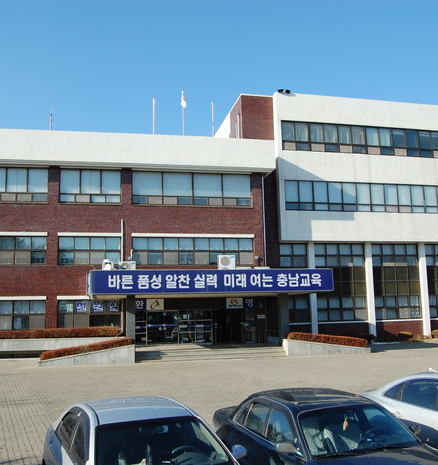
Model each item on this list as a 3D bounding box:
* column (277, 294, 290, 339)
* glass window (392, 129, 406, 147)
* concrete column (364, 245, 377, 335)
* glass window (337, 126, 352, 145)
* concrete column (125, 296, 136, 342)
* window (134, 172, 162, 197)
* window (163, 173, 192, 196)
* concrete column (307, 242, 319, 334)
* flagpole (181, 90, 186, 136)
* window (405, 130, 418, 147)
[{"bbox_3d":[3.429,4.617,27.786,0.440,2.659,0.500,0,-8,-12],"label":"column"},{"bbox_3d":[13.062,-6.840,38.076,1.050,1.389,0.100,1,-9,-12],"label":"glass window"},{"bbox_3d":[10.708,4.124,37.260,0.450,6.713,0.420,1,-8,-14],"label":"concrete column"},{"bbox_3d":[8.903,-6.903,37.129,1.050,1.423,0.100,1,-9,-12],"label":"glass window"},{"bbox_3d":[-4.548,4.722,27.125,0.450,2.861,0.450,1,-8,-12],"label":"concrete column"},{"bbox_3d":[-4.267,-2.910,31.447,1.782,1.469,0.120,0,-8,-12],"label":"window"},{"bbox_3d":[-2.609,-3.055,33.450,1.906,1.551,0.100,0,-8,-11],"label":"window"},{"bbox_3d":[6.538,4.129,36.156,0.420,6.878,0.420,1,-9,-12],"label":"concrete column"},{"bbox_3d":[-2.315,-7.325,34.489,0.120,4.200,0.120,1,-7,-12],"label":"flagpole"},{"bbox_3d":[14.299,-6.843,38.793,1.087,1.459,0.100,1,-8,-14],"label":"window"}]

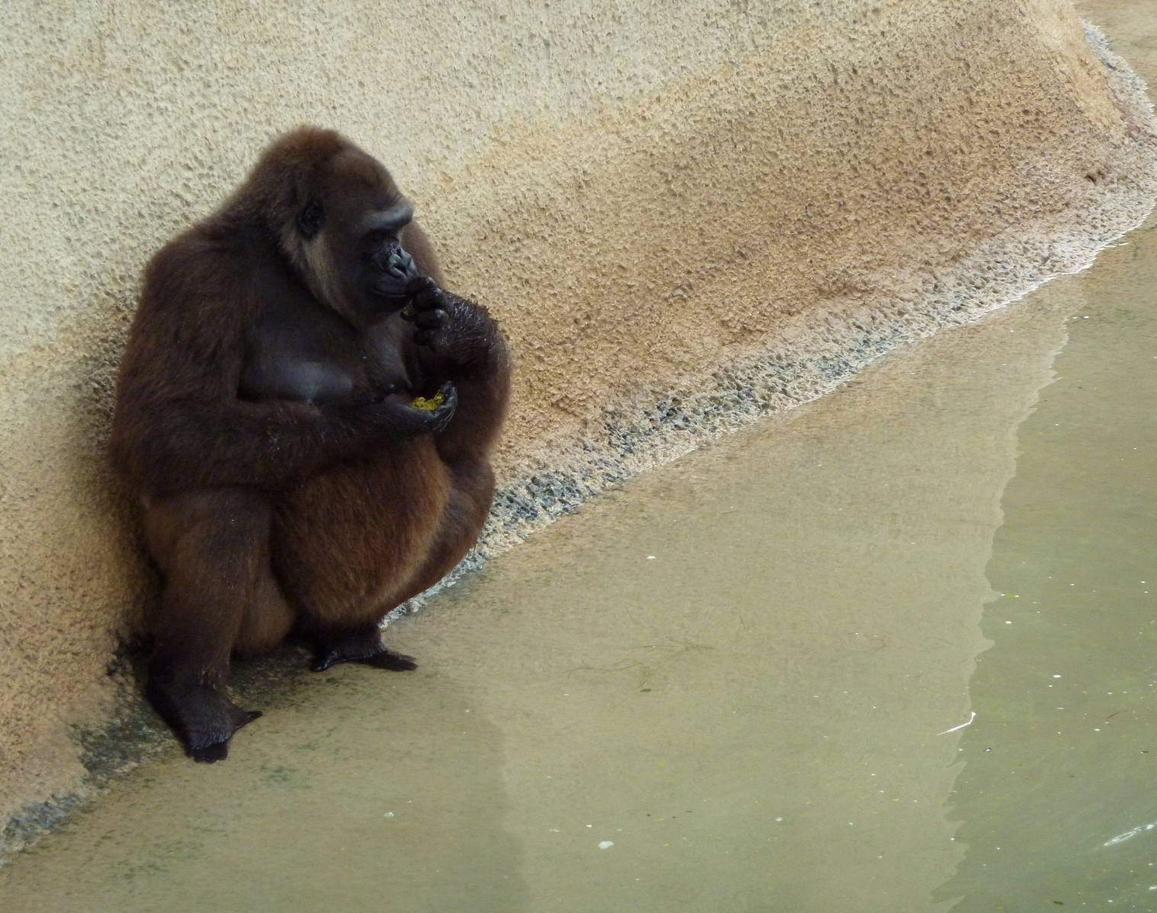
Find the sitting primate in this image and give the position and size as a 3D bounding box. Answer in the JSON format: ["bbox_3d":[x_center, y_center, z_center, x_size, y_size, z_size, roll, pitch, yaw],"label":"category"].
[{"bbox_3d":[-0.428,-0.081,14.300,0.670,0.950,0.570,-18,30,-35],"label":"sitting primate"}]

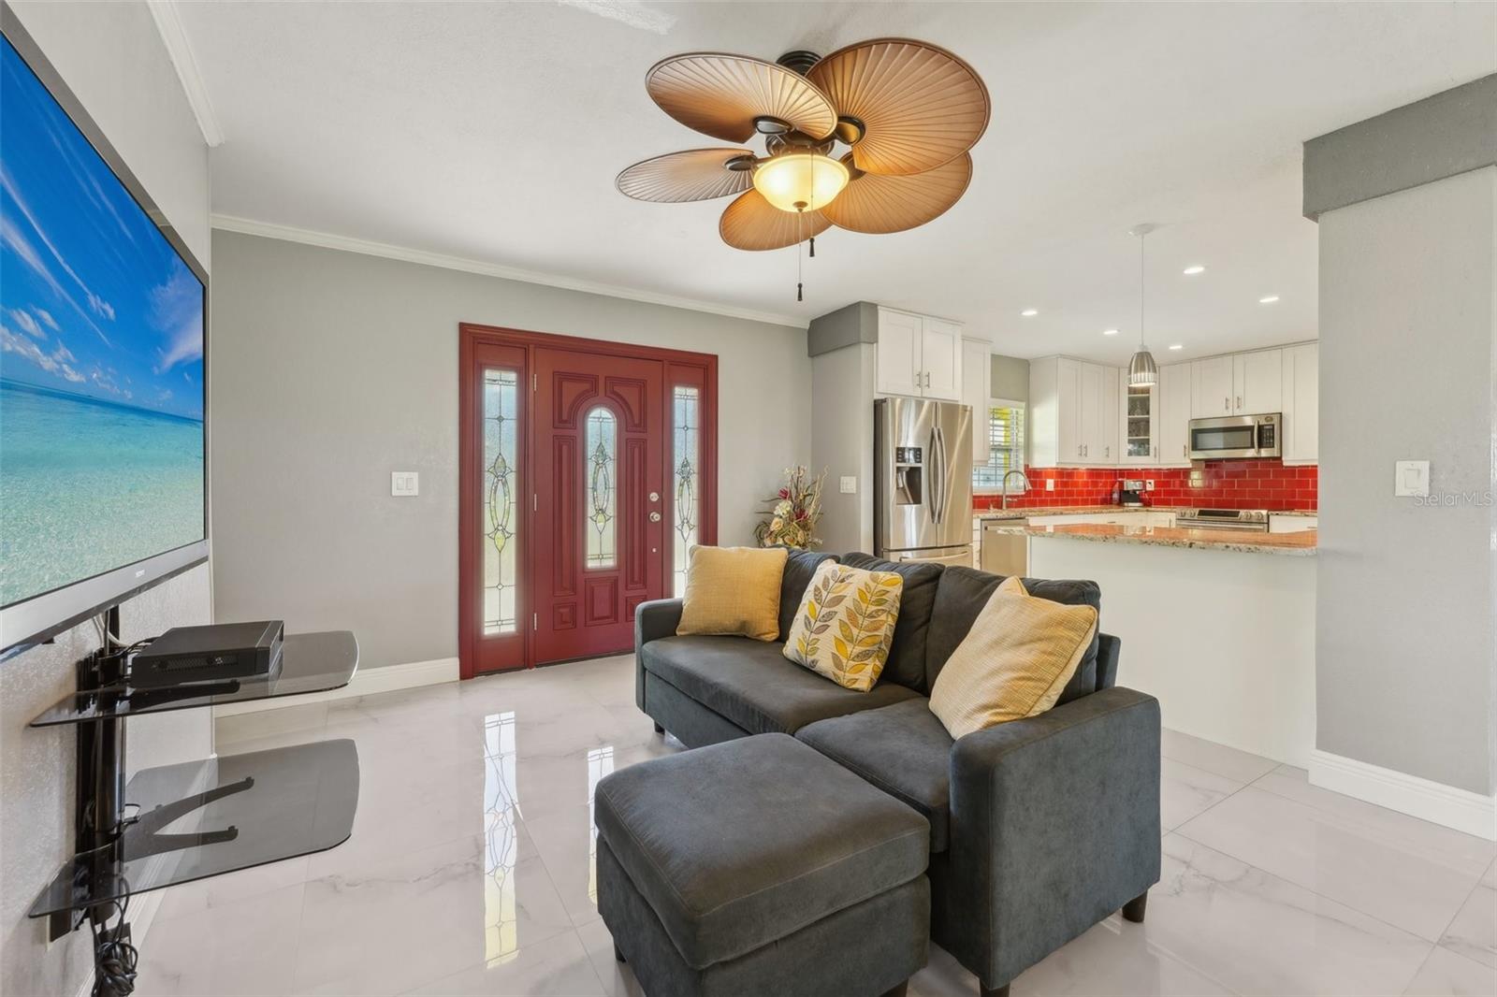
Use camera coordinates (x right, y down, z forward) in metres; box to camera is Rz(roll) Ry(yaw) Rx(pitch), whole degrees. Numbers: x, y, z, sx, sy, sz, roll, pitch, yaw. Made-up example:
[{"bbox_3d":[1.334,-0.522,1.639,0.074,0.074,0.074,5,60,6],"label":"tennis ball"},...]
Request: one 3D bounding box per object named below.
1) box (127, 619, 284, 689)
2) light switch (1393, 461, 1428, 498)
[{"bbox_3d":[-1.274,0.365,1.400,0.224,0.064,0.303,-1,1,-33],"label":"box"},{"bbox_3d":[2.234,-0.066,1.958,0.008,0.118,0.074,-1,1,-32],"label":"light switch"}]

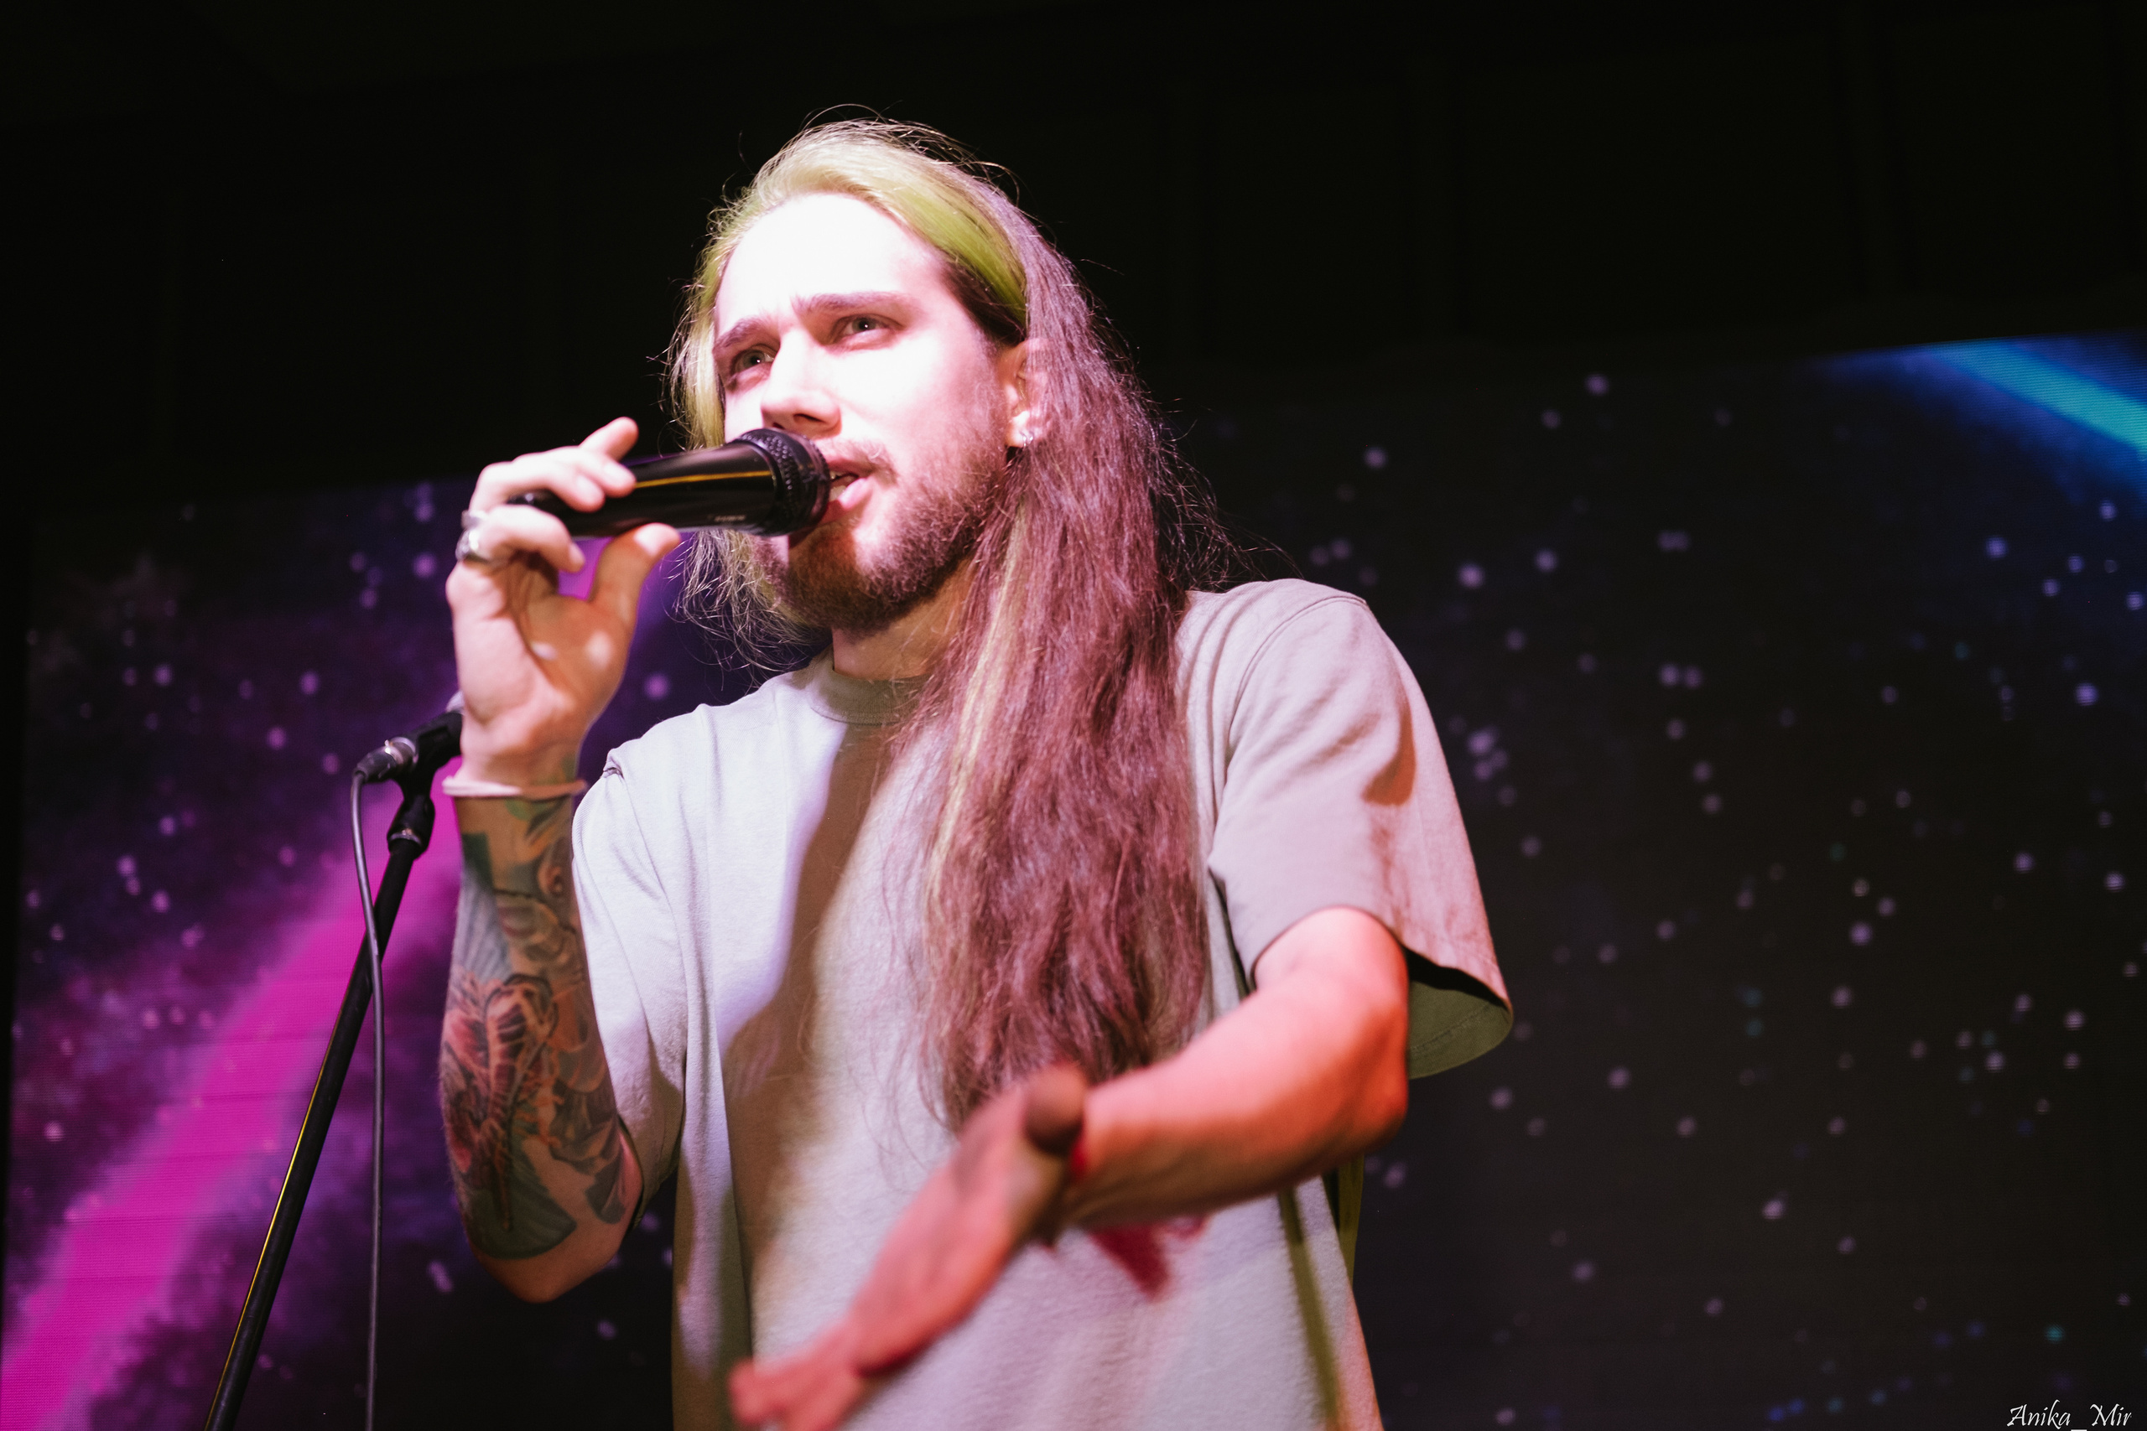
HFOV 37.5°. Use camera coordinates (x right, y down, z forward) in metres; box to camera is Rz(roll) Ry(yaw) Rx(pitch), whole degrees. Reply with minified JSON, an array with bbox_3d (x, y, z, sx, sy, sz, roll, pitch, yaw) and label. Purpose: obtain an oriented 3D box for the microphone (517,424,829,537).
[{"bbox_3d":[-0.187,-0.100,1.440,0.051,0.051,0.197,0,8,38],"label":"microphone"}]

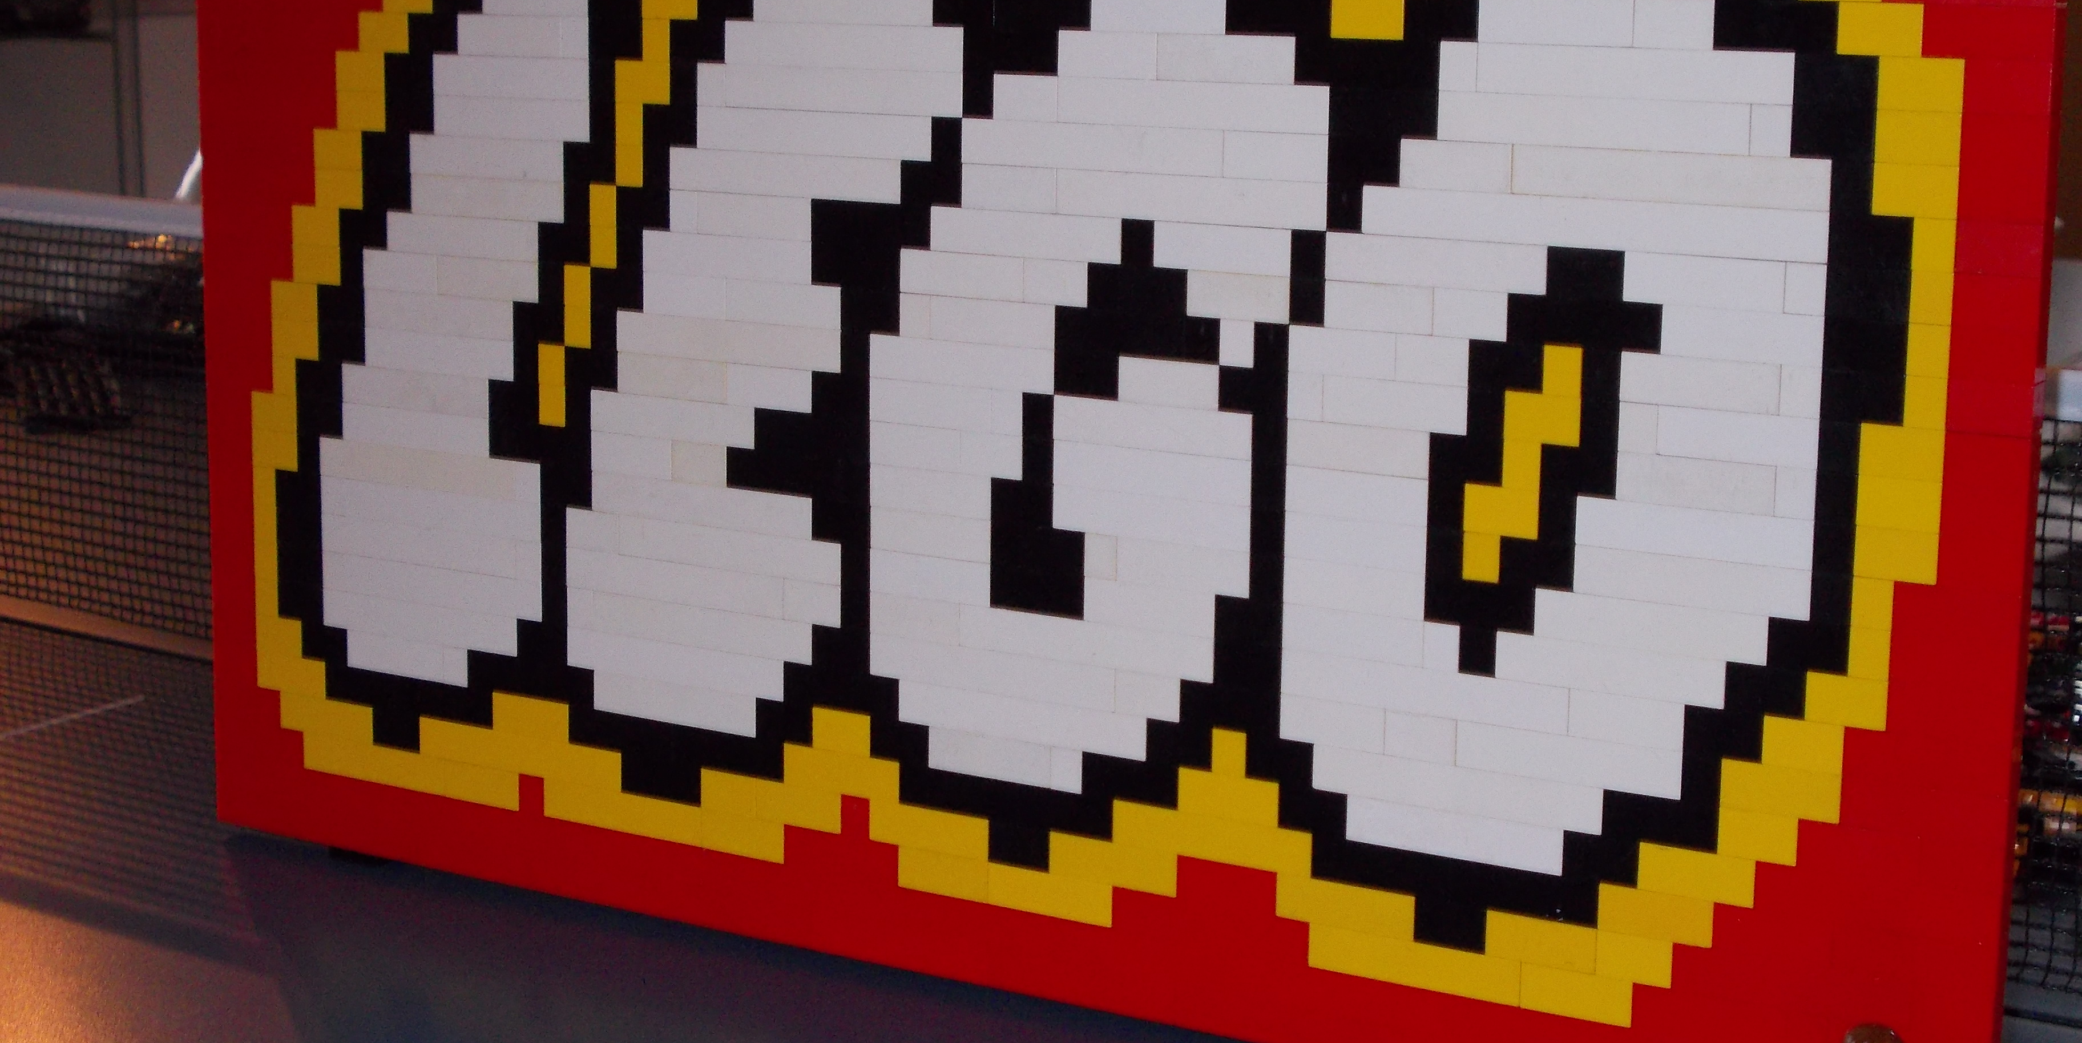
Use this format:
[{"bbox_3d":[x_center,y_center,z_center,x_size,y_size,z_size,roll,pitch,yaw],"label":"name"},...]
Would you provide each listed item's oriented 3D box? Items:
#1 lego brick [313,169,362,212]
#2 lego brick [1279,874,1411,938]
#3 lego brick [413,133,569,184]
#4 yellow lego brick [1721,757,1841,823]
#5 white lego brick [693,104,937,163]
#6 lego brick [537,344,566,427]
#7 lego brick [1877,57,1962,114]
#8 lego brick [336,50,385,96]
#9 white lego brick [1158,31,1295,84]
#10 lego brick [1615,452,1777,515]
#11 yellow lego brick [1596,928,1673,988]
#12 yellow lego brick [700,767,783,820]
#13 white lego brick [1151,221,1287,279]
[{"bbox_3d":[-0.171,-0.082,0.757,0.016,0.010,0.008,7,12,31],"label":"lego brick"},{"bbox_3d":[0.065,0.079,0.639,0.032,0.010,0.008,7,12,31],"label":"lego brick"},{"bbox_3d":[-0.131,-0.088,0.736,0.048,0.010,0.008,7,12,31],"label":"lego brick"},{"bbox_3d":[0.143,0.051,0.586,0.024,0.010,0.008,7,12,31],"label":"yellow lego brick"},{"bbox_3d":[-0.049,-0.087,0.685,0.064,0.010,0.008,7,12,31],"label":"white lego brick"},{"bbox_3d":[-0.115,-0.033,0.736,0.008,0.019,0.008,7,12,31],"label":"lego brick"},{"bbox_3d":[0.160,-0.079,0.553,0.016,0.010,0.008,7,12,31],"label":"lego brick"},{"bbox_3d":[-0.164,-0.111,0.754,0.016,0.010,0.008,7,12,31],"label":"lego brick"},{"bbox_3d":[0.040,-0.095,0.628,0.032,0.010,0.008,7,12,31],"label":"white lego brick"},{"bbox_3d":[0.126,-0.008,0.587,0.032,0.010,0.008,7,12,31],"label":"lego brick"},{"bbox_3d":[0.119,0.086,0.607,0.016,0.010,0.008,7,12,31],"label":"yellow lego brick"},{"bbox_3d":[-0.067,0.063,0.718,0.024,0.010,0.008,7,12,31],"label":"yellow lego brick"},{"bbox_3d":[0.040,-0.057,0.635,0.032,0.010,0.008,7,12,31],"label":"white lego brick"}]

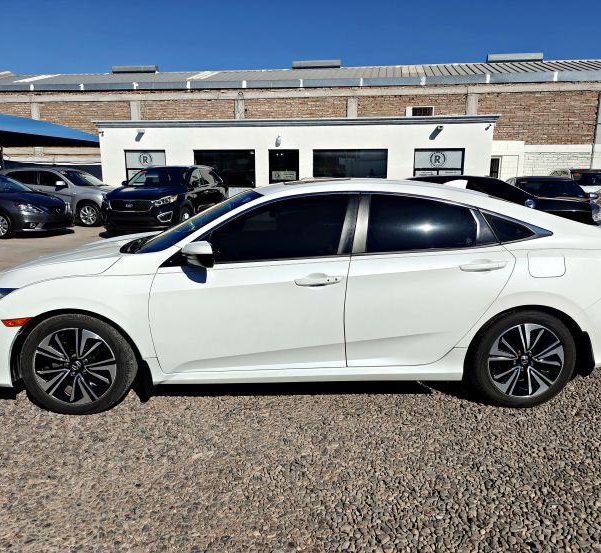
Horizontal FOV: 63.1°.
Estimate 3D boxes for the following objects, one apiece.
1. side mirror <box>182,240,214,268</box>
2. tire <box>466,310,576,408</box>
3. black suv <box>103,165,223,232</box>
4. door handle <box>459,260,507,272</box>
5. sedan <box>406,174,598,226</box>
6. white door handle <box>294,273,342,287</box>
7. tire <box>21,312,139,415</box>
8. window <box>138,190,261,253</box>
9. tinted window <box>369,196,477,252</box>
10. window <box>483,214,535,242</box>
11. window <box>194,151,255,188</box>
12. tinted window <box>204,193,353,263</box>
[{"bbox_3d":[-0.561,-0.126,2.689,0.170,0.145,0.210,0,12,-3],"label":"side mirror"},{"bbox_3d":[1.374,0.489,3.084,0.645,0.645,0.225,0,11,-2],"label":"tire"},{"bbox_3d":[-3.492,-2.203,13.558,1.900,1.690,4.760,2,12,10],"label":"black suv"},{"bbox_3d":[1.057,-0.062,2.821,0.280,0.070,0.050,0,12,-3],"label":"door handle"},{"bbox_3d":[3.450,-1.267,9.650,4.850,1.450,1.850,-1,12,-5],"label":"sedan"},{"bbox_3d":[0.106,0.018,2.836,0.270,0.065,0.050,0,11,-2],"label":"white door handle"},{"bbox_3d":[-1.321,0.511,2.957,0.645,0.640,0.225,0,12,-3],"label":"tire"},{"bbox_3d":[-0.727,-0.414,3.587,0.917,0.110,1.420,-25,12,2],"label":"window"},{"bbox_3d":[0.732,-0.320,2.946,0.683,0.369,0.040,0,-16,-3],"label":"tinted window"},{"bbox_3d":[1.275,-0.292,2.978,0.307,0.191,0.040,0,-20,-3],"label":"window"},{"bbox_3d":[-2.563,-3.652,16.603,2.120,1.260,0.120,2,12,9],"label":"window"},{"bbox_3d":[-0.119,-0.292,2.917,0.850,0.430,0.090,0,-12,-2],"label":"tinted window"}]

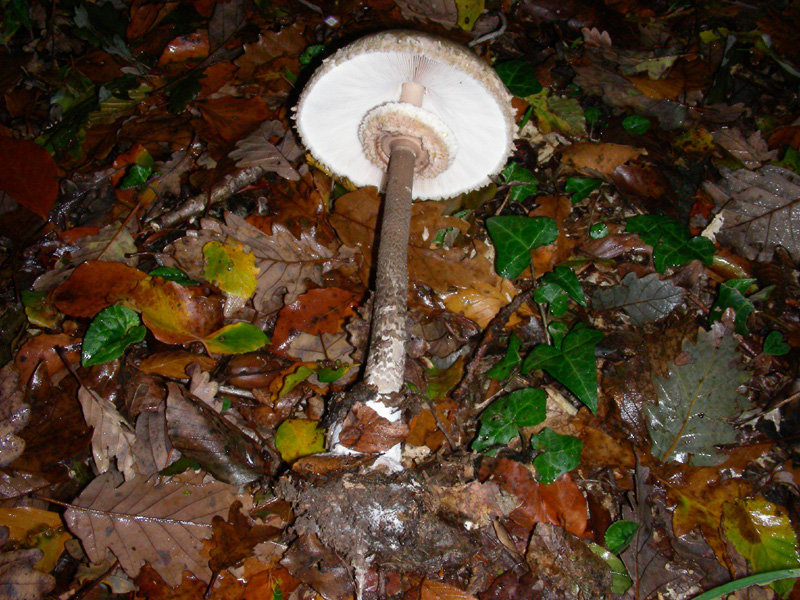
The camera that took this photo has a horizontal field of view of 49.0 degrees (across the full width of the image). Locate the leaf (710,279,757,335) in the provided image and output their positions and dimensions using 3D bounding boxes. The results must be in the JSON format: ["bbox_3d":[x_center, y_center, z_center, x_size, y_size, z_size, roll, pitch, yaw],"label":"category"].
[{"bbox_3d":[0.254,0.005,0.664,0.051,0.014,0.059,-1,45,-1],"label":"leaf"}]

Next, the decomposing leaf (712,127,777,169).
[{"bbox_3d":[0.274,-0.123,0.694,0.039,0.012,0.049,-27,59,-18],"label":"decomposing leaf"}]

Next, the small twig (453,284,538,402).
[{"bbox_3d":[0.062,0.026,0.558,0.014,0.016,0.115,23,49,21],"label":"small twig"}]

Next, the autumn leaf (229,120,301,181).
[{"bbox_3d":[-0.105,-0.117,0.705,0.056,0.017,0.078,-24,50,-22],"label":"autumn leaf"}]

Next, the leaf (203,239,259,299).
[{"bbox_3d":[-0.119,-0.022,0.623,0.038,0.009,0.059,-20,57,-13],"label":"leaf"}]

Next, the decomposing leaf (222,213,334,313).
[{"bbox_3d":[-0.096,-0.023,0.619,0.090,0.022,0.091,10,51,8],"label":"decomposing leaf"}]

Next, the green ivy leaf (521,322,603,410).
[{"bbox_3d":[0.105,0.042,0.534,0.058,0.016,0.066,-12,46,-11],"label":"green ivy leaf"}]

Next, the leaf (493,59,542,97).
[{"bbox_3d":[0.097,-0.191,0.760,0.040,0.018,0.048,-11,51,-9],"label":"leaf"}]

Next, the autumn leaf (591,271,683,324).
[{"bbox_3d":[0.159,-0.002,0.589,0.066,0.015,0.045,-9,46,-9],"label":"autumn leaf"}]

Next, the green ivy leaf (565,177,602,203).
[{"bbox_3d":[0.160,-0.100,0.771,0.043,0.010,0.029,-25,50,-23],"label":"green ivy leaf"}]

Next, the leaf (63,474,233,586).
[{"bbox_3d":[-0.143,0.131,0.516,0.111,0.014,0.070,6,55,4],"label":"leaf"}]

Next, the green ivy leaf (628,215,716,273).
[{"bbox_3d":[0.218,-0.045,0.714,0.076,0.013,0.071,15,47,15],"label":"green ivy leaf"}]

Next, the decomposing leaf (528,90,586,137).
[{"bbox_3d":[0.154,-0.178,0.846,0.061,0.015,0.082,-23,49,-21],"label":"decomposing leaf"}]

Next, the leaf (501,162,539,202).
[{"bbox_3d":[0.091,-0.091,0.674,0.030,0.014,0.042,-12,46,-12],"label":"leaf"}]

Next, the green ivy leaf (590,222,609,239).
[{"bbox_3d":[0.146,-0.051,0.643,0.014,0.004,0.013,-13,56,-9],"label":"green ivy leaf"}]

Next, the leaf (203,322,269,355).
[{"bbox_3d":[-0.109,0.026,0.590,0.044,0.008,0.026,3,55,2],"label":"leaf"}]

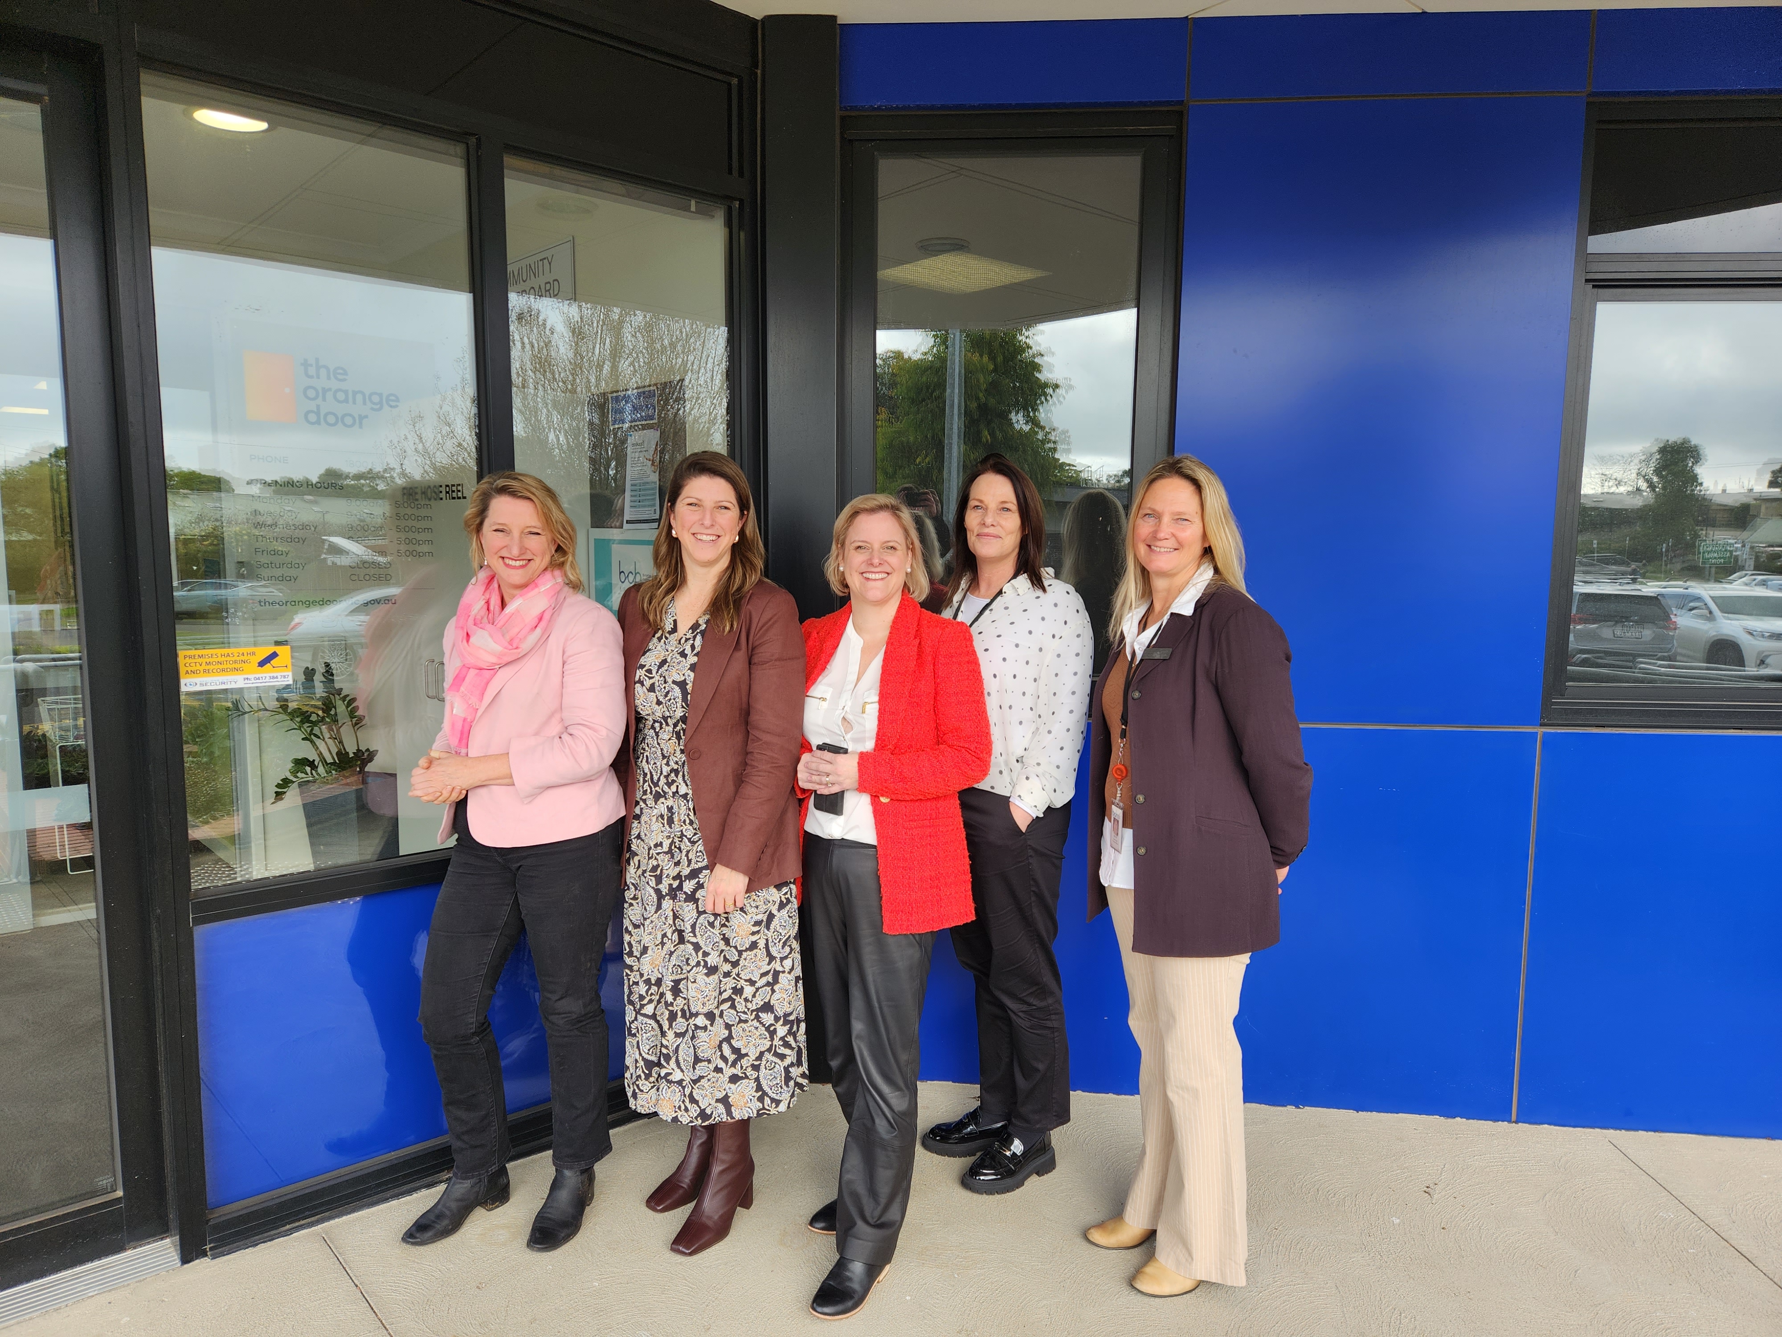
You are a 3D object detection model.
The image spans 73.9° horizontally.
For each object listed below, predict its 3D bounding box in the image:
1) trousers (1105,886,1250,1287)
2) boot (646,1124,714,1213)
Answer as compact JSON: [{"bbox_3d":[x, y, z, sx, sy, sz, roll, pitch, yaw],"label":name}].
[{"bbox_3d":[0.587,0.761,2.472,0.280,0.930,0.340,-3,8,-30],"label":"trousers"},{"bbox_3d":[-0.462,1.094,2.753,0.100,0.230,0.250,6,9,42],"label":"boot"}]

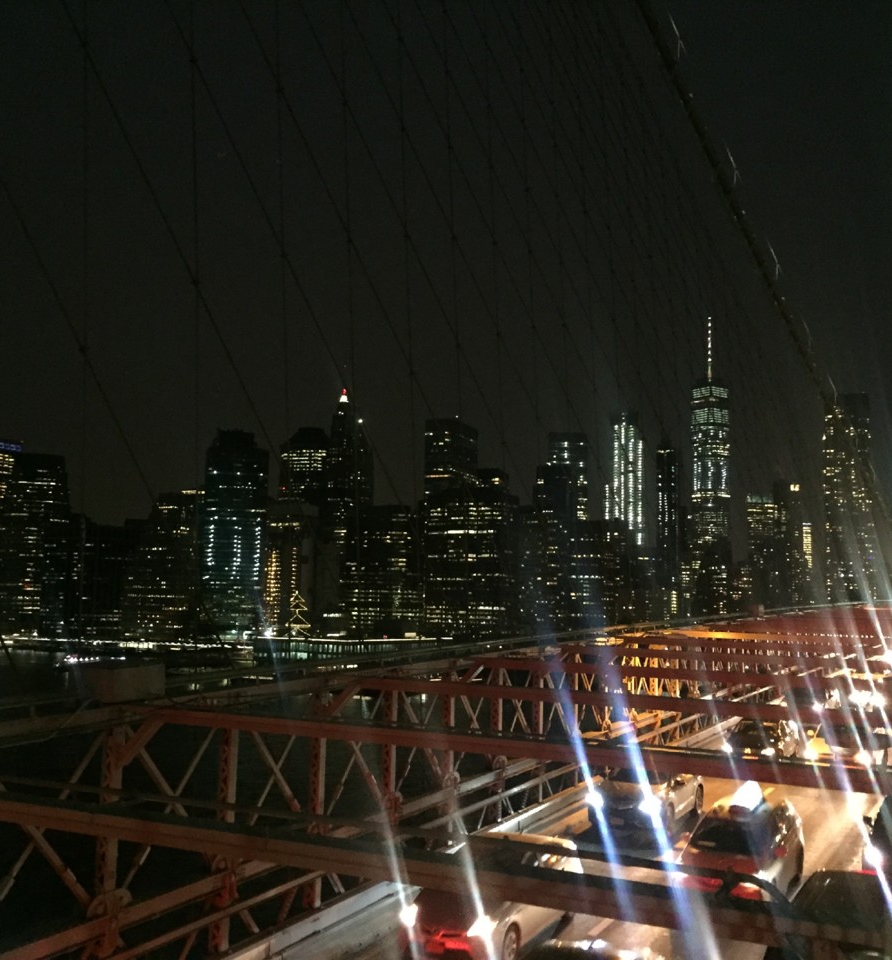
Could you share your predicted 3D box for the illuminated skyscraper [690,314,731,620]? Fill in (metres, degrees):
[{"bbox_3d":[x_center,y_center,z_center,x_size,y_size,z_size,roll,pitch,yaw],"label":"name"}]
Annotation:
[{"bbox_3d":[443.100,-8.000,1782.300,62.000,541.000,62.000,-1,-7,12],"label":"illuminated skyscraper"}]

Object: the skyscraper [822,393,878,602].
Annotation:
[{"bbox_3d":[410.200,40.900,1082.900,48.000,265.000,42.000,-2,-7,25],"label":"skyscraper"}]

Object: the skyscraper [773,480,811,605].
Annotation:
[{"bbox_3d":[453.800,102.400,1401.400,46.000,205.000,38.000,-1,-7,15],"label":"skyscraper"}]

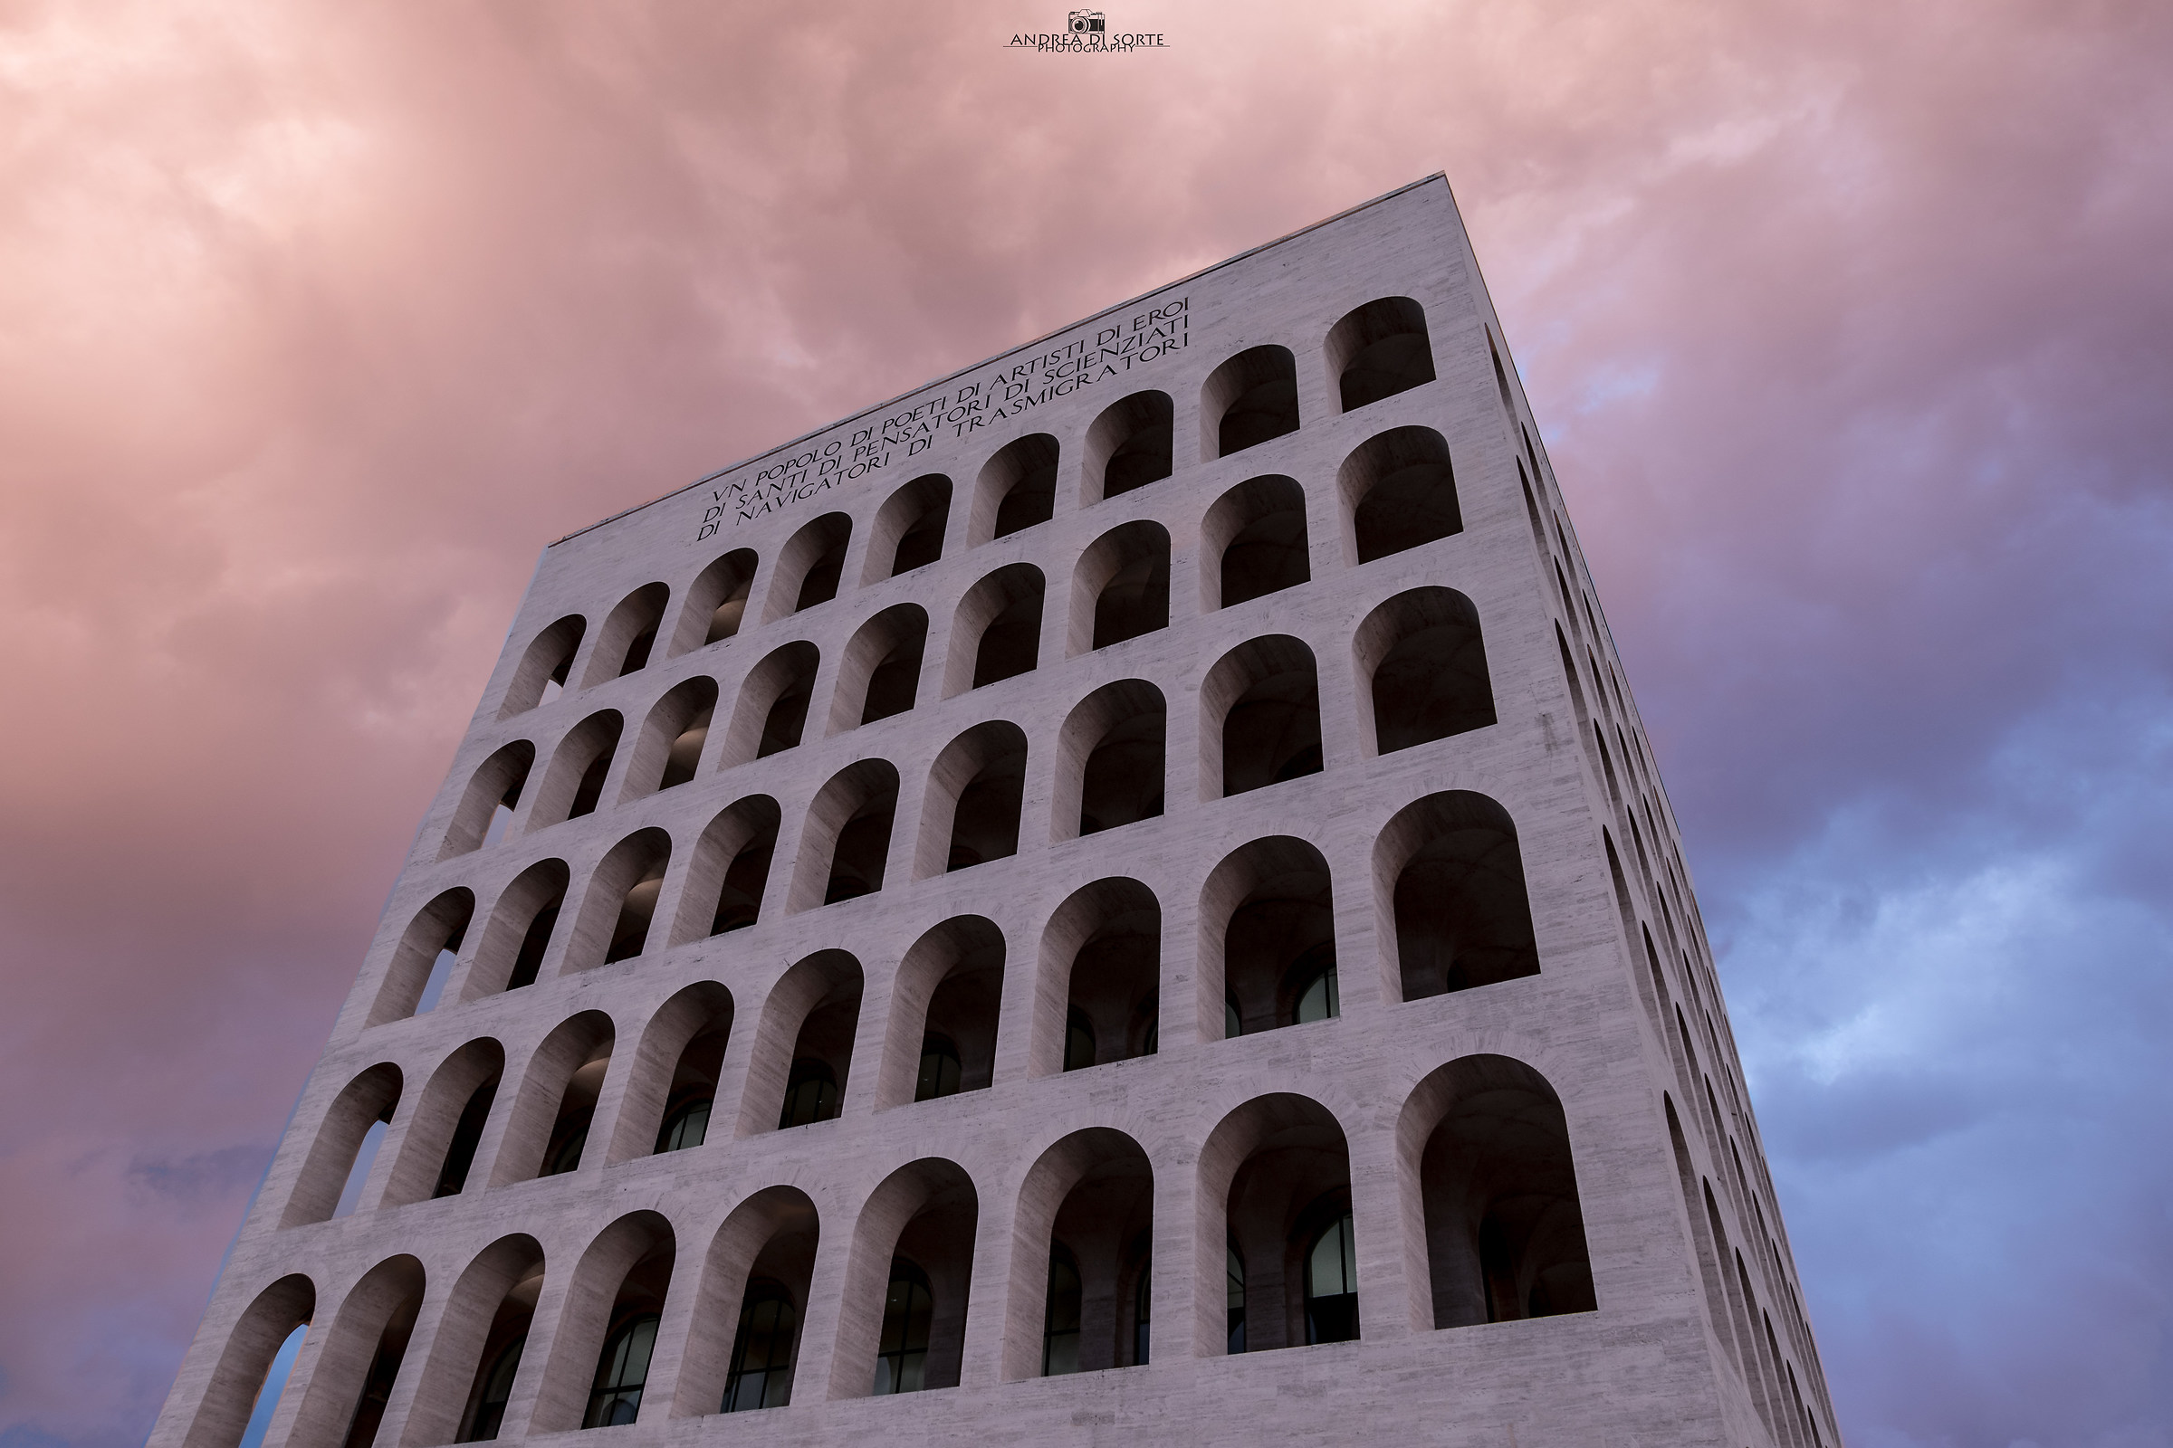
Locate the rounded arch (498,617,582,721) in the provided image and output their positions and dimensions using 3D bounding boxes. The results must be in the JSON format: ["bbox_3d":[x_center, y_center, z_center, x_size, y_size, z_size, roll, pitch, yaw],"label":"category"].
[{"bbox_3d":[-25.598,-2.386,70.746,3.996,6.340,1.937,-17,-46,22],"label":"rounded arch"}]

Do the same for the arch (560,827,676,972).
[{"bbox_3d":[-17.250,7.140,55.953,3.996,6.340,1.937,-17,-46,22],"label":"arch"}]

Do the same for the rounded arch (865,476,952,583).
[{"bbox_3d":[-6.484,-7.554,58.052,3.710,5.840,1.800,-17,-46,22],"label":"rounded arch"}]

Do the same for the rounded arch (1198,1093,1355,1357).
[{"bbox_3d":[4.943,12.366,35.398,3.996,6.340,1.937,-17,-46,22],"label":"rounded arch"}]

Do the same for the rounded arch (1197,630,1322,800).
[{"bbox_3d":[5.352,0.034,42.582,3.710,5.840,1.800,-17,-46,22],"label":"rounded arch"}]

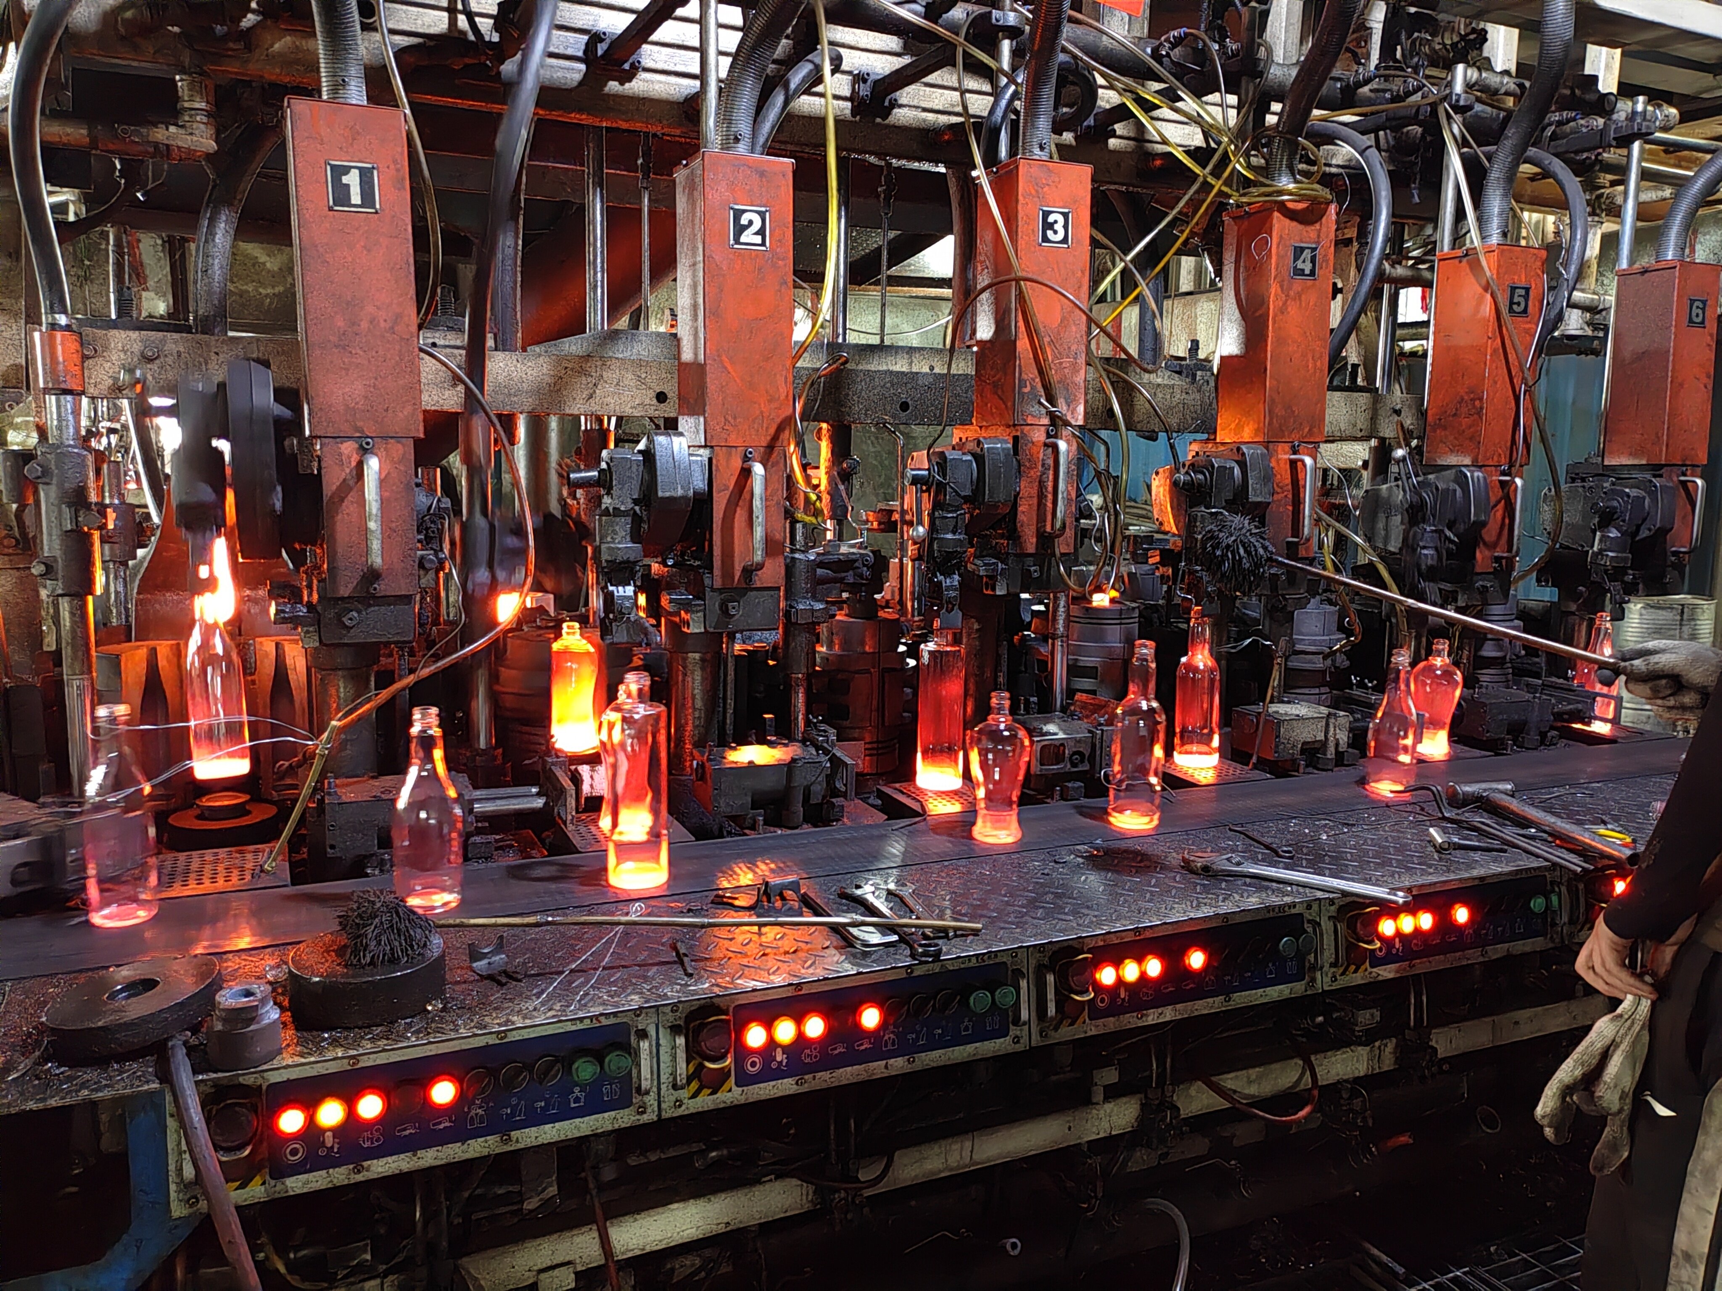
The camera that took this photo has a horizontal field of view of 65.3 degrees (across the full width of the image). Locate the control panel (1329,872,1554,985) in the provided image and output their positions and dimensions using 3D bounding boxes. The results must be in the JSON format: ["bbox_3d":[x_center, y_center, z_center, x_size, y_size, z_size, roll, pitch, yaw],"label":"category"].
[{"bbox_3d":[0.874,0.413,1.993,0.483,0.133,0.070,-3,3,-25],"label":"control panel"}]

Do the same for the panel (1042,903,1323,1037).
[{"bbox_3d":[0.435,0.434,1.792,0.483,0.133,0.070,-3,3,-25],"label":"panel"}]

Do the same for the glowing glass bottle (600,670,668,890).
[{"bbox_3d":[-0.317,0.189,1.911,0.083,0.299,0.083,-3,9,-25],"label":"glowing glass bottle"}]

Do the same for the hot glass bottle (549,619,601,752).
[{"bbox_3d":[-0.469,0.068,2.208,0.077,0.212,0.077,-3,9,-25],"label":"hot glass bottle"}]

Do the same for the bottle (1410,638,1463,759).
[{"bbox_3d":[1.100,0.099,2.574,0.090,0.222,0.090,-3,9,-25],"label":"bottle"}]

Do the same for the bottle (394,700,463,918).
[{"bbox_3d":[-0.519,0.194,1.609,0.081,0.239,0.081,-3,9,-25],"label":"bottle"}]

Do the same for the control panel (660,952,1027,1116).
[{"bbox_3d":[-0.004,0.455,1.591,0.483,0.133,0.070,-3,3,-25],"label":"control panel"}]

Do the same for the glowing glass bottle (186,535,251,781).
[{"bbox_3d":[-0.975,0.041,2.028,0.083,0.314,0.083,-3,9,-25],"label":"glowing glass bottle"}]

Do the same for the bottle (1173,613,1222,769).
[{"bbox_3d":[0.615,0.079,2.444,0.079,0.279,0.079,1,8,0],"label":"bottle"}]

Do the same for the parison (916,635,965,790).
[{"bbox_3d":[0.148,0.110,2.441,0.085,0.294,0.085,1,8,0],"label":"parison"}]

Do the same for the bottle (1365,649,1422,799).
[{"bbox_3d":[1.006,0.141,2.522,0.088,0.268,0.088,-3,9,-25],"label":"bottle"}]

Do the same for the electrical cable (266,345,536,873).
[{"bbox_3d":[-0.672,-0.055,1.961,0.384,0.758,0.200,-3,9,-25],"label":"electrical cable"}]

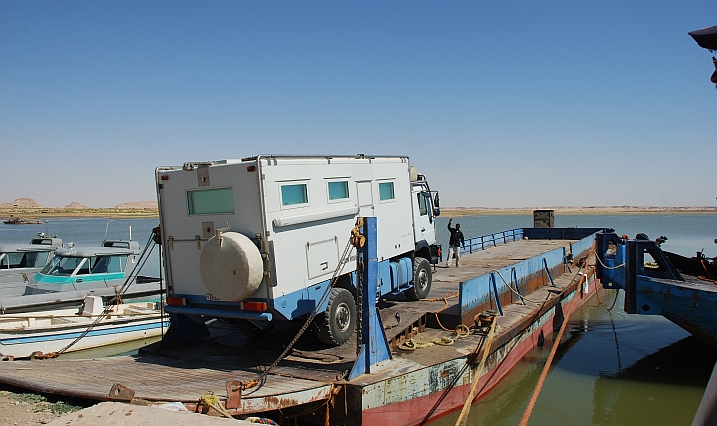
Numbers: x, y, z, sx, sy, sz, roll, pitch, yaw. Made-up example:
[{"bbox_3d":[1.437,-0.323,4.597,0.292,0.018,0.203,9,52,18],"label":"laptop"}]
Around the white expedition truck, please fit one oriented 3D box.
[{"bbox_3d":[-0.719,0.682,14.130,2.580,3.840,8.520,-2,4,29],"label":"white expedition truck"}]

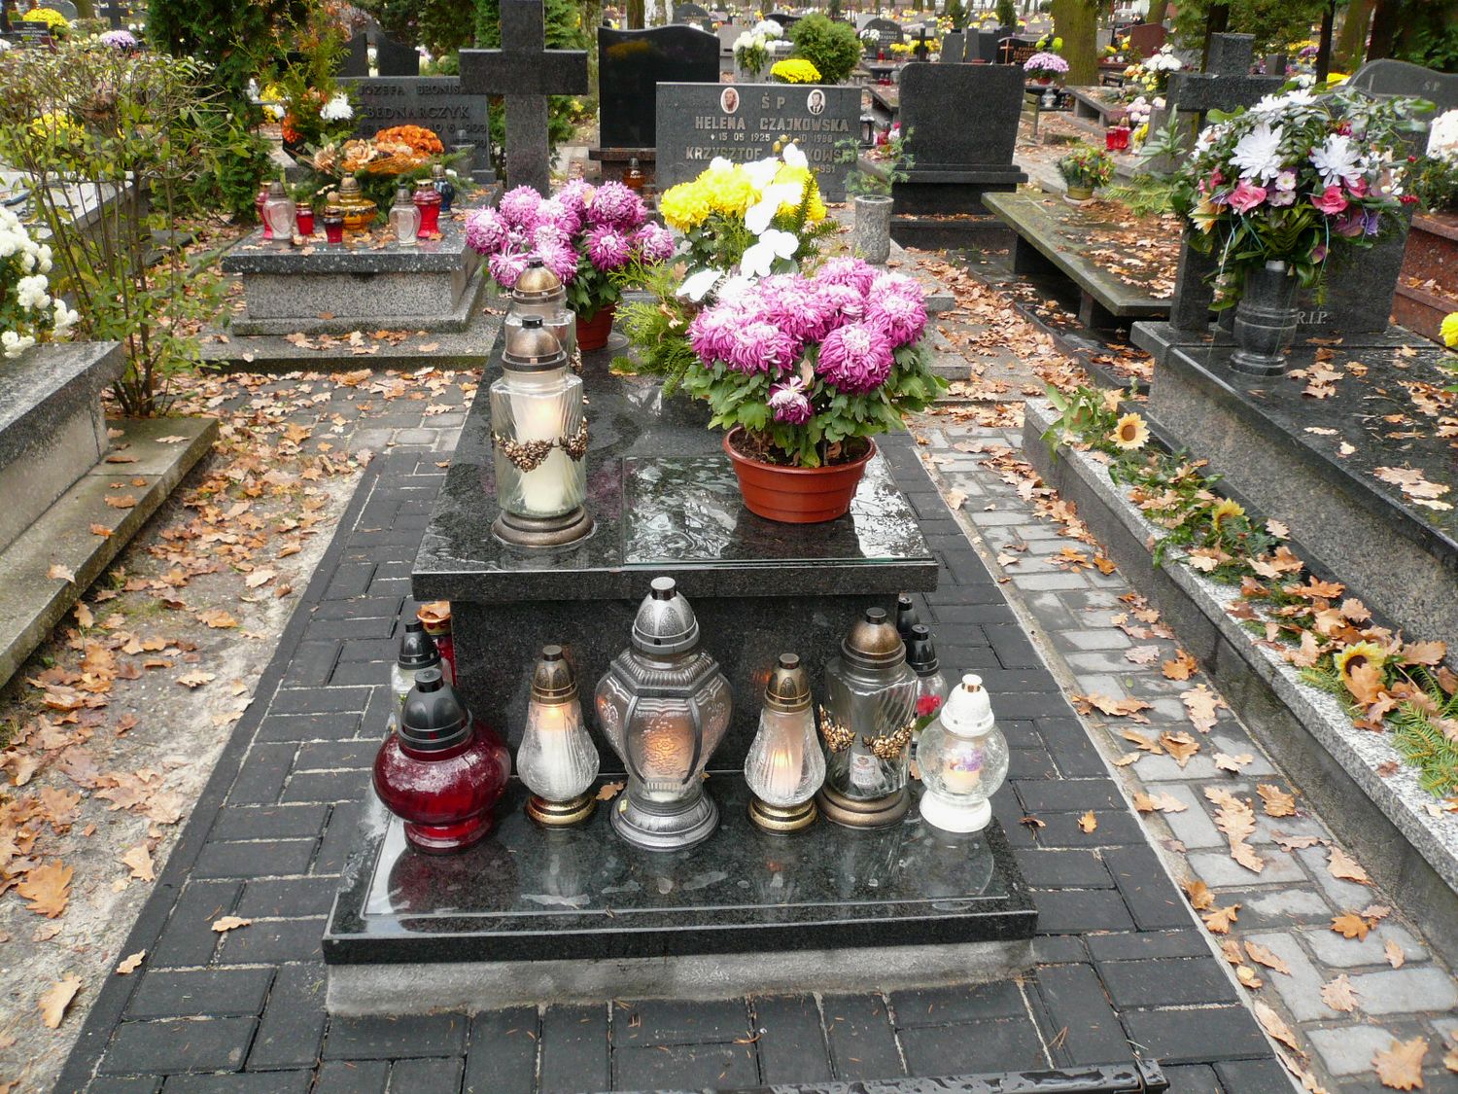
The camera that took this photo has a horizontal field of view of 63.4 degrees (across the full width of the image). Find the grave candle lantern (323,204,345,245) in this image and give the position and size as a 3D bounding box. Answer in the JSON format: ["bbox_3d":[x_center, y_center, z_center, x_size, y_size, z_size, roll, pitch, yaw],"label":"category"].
[{"bbox_3d":[-1.667,-1.369,5.000,0.085,0.165,0.085,-2,25,-5],"label":"grave candle lantern"}]

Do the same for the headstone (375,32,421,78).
[{"bbox_3d":[-2.225,-3.132,8.001,0.300,0.650,0.100,-1,27,-5],"label":"headstone"}]

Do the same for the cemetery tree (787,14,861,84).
[{"bbox_3d":[1.193,-6.134,14.861,0.960,1.100,0.960,-2,25,-5],"label":"cemetery tree"}]

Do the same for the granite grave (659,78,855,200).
[{"bbox_3d":[0.159,-2.178,6.399,1.090,0.620,0.100,0,25,-1],"label":"granite grave"}]

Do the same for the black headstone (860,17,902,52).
[{"bbox_3d":[2.495,-8.260,19.145,0.710,0.618,0.110,-2,25,-5],"label":"black headstone"}]

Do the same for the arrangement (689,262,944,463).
[{"bbox_3d":[0.135,-0.289,1.940,0.425,0.360,0.410,-2,25,-5],"label":"arrangement"}]

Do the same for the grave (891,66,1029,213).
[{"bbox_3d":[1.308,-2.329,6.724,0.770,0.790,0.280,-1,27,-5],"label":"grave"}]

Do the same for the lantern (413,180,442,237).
[{"bbox_3d":[-1.311,-1.474,5.128,0.122,0.240,0.122,-2,25,-5],"label":"lantern"}]

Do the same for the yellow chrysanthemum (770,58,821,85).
[{"bbox_3d":[0.528,-3.710,9.409,0.420,0.340,0.420,-1,27,-5],"label":"yellow chrysanthemum"}]

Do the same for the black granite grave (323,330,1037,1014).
[{"bbox_3d":[-0.149,-0.031,2.588,1.040,0.570,2.140,-2,25,-5],"label":"black granite grave"}]

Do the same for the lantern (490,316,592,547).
[{"bbox_3d":[-0.295,-0.187,1.853,0.165,0.335,0.165,-2,25,-5],"label":"lantern"}]

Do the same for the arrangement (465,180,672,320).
[{"bbox_3d":[-0.382,-0.690,2.812,0.490,0.355,0.460,-2,25,-5],"label":"arrangement"}]

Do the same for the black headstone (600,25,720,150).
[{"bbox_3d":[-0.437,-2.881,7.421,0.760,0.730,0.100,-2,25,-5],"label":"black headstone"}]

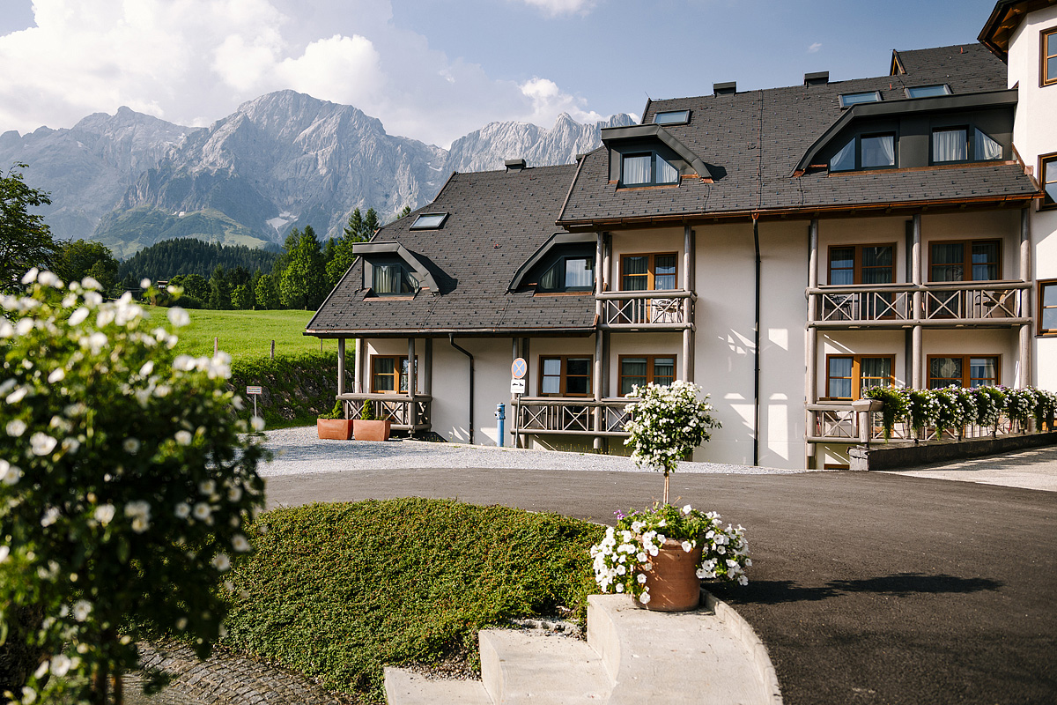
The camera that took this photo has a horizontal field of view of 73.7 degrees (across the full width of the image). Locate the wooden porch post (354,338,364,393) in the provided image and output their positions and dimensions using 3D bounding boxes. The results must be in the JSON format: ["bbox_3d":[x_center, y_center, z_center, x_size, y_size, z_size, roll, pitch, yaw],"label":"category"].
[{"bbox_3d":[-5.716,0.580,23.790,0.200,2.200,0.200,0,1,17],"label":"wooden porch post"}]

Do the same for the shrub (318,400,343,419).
[{"bbox_3d":[-6.119,1.766,21.901,0.680,0.620,0.500,0,1,17],"label":"shrub"}]

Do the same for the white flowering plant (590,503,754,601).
[{"bbox_3d":[0.963,1.360,4.800,1.000,0.660,0.800,0,1,11],"label":"white flowering plant"}]

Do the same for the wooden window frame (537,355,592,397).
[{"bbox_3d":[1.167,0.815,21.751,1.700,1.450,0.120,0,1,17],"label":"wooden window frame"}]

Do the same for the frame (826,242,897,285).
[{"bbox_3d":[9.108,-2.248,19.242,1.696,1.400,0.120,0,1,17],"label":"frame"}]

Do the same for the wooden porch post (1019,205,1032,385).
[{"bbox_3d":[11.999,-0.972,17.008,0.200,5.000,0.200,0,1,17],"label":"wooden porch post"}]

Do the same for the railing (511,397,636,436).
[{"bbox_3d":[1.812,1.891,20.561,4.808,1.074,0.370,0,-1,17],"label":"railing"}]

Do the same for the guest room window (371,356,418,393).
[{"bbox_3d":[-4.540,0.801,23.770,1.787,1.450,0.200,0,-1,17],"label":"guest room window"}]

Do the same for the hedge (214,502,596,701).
[{"bbox_3d":[-1.000,1.900,6.200,3.400,0.850,3.300,1,-1,0],"label":"hedge"}]

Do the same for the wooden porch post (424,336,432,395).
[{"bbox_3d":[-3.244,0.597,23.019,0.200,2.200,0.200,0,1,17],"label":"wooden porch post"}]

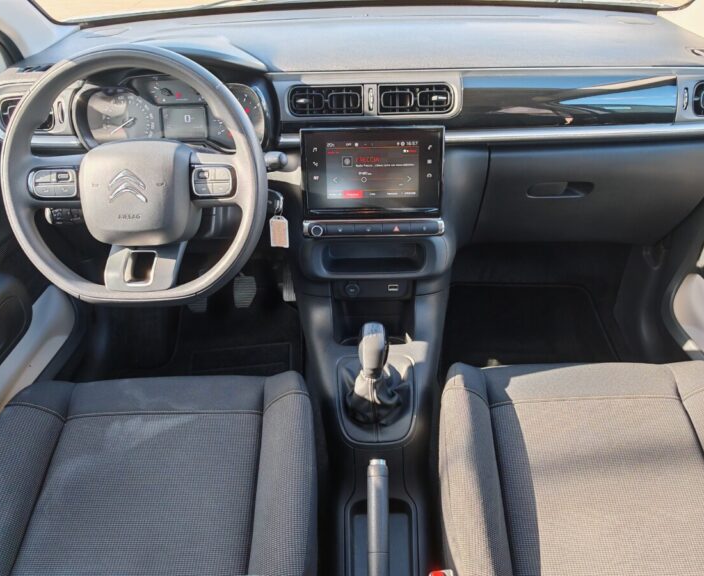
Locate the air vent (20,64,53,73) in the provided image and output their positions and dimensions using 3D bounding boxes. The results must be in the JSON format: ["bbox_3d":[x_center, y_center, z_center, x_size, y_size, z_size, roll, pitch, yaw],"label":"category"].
[{"bbox_3d":[-0.541,-0.377,1.030,0.070,0.015,0.037,-5,24,-7],"label":"air vent"}]

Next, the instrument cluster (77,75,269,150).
[{"bbox_3d":[-0.313,-0.307,1.050,0.325,0.126,0.070,-1,15,0],"label":"instrument cluster"}]

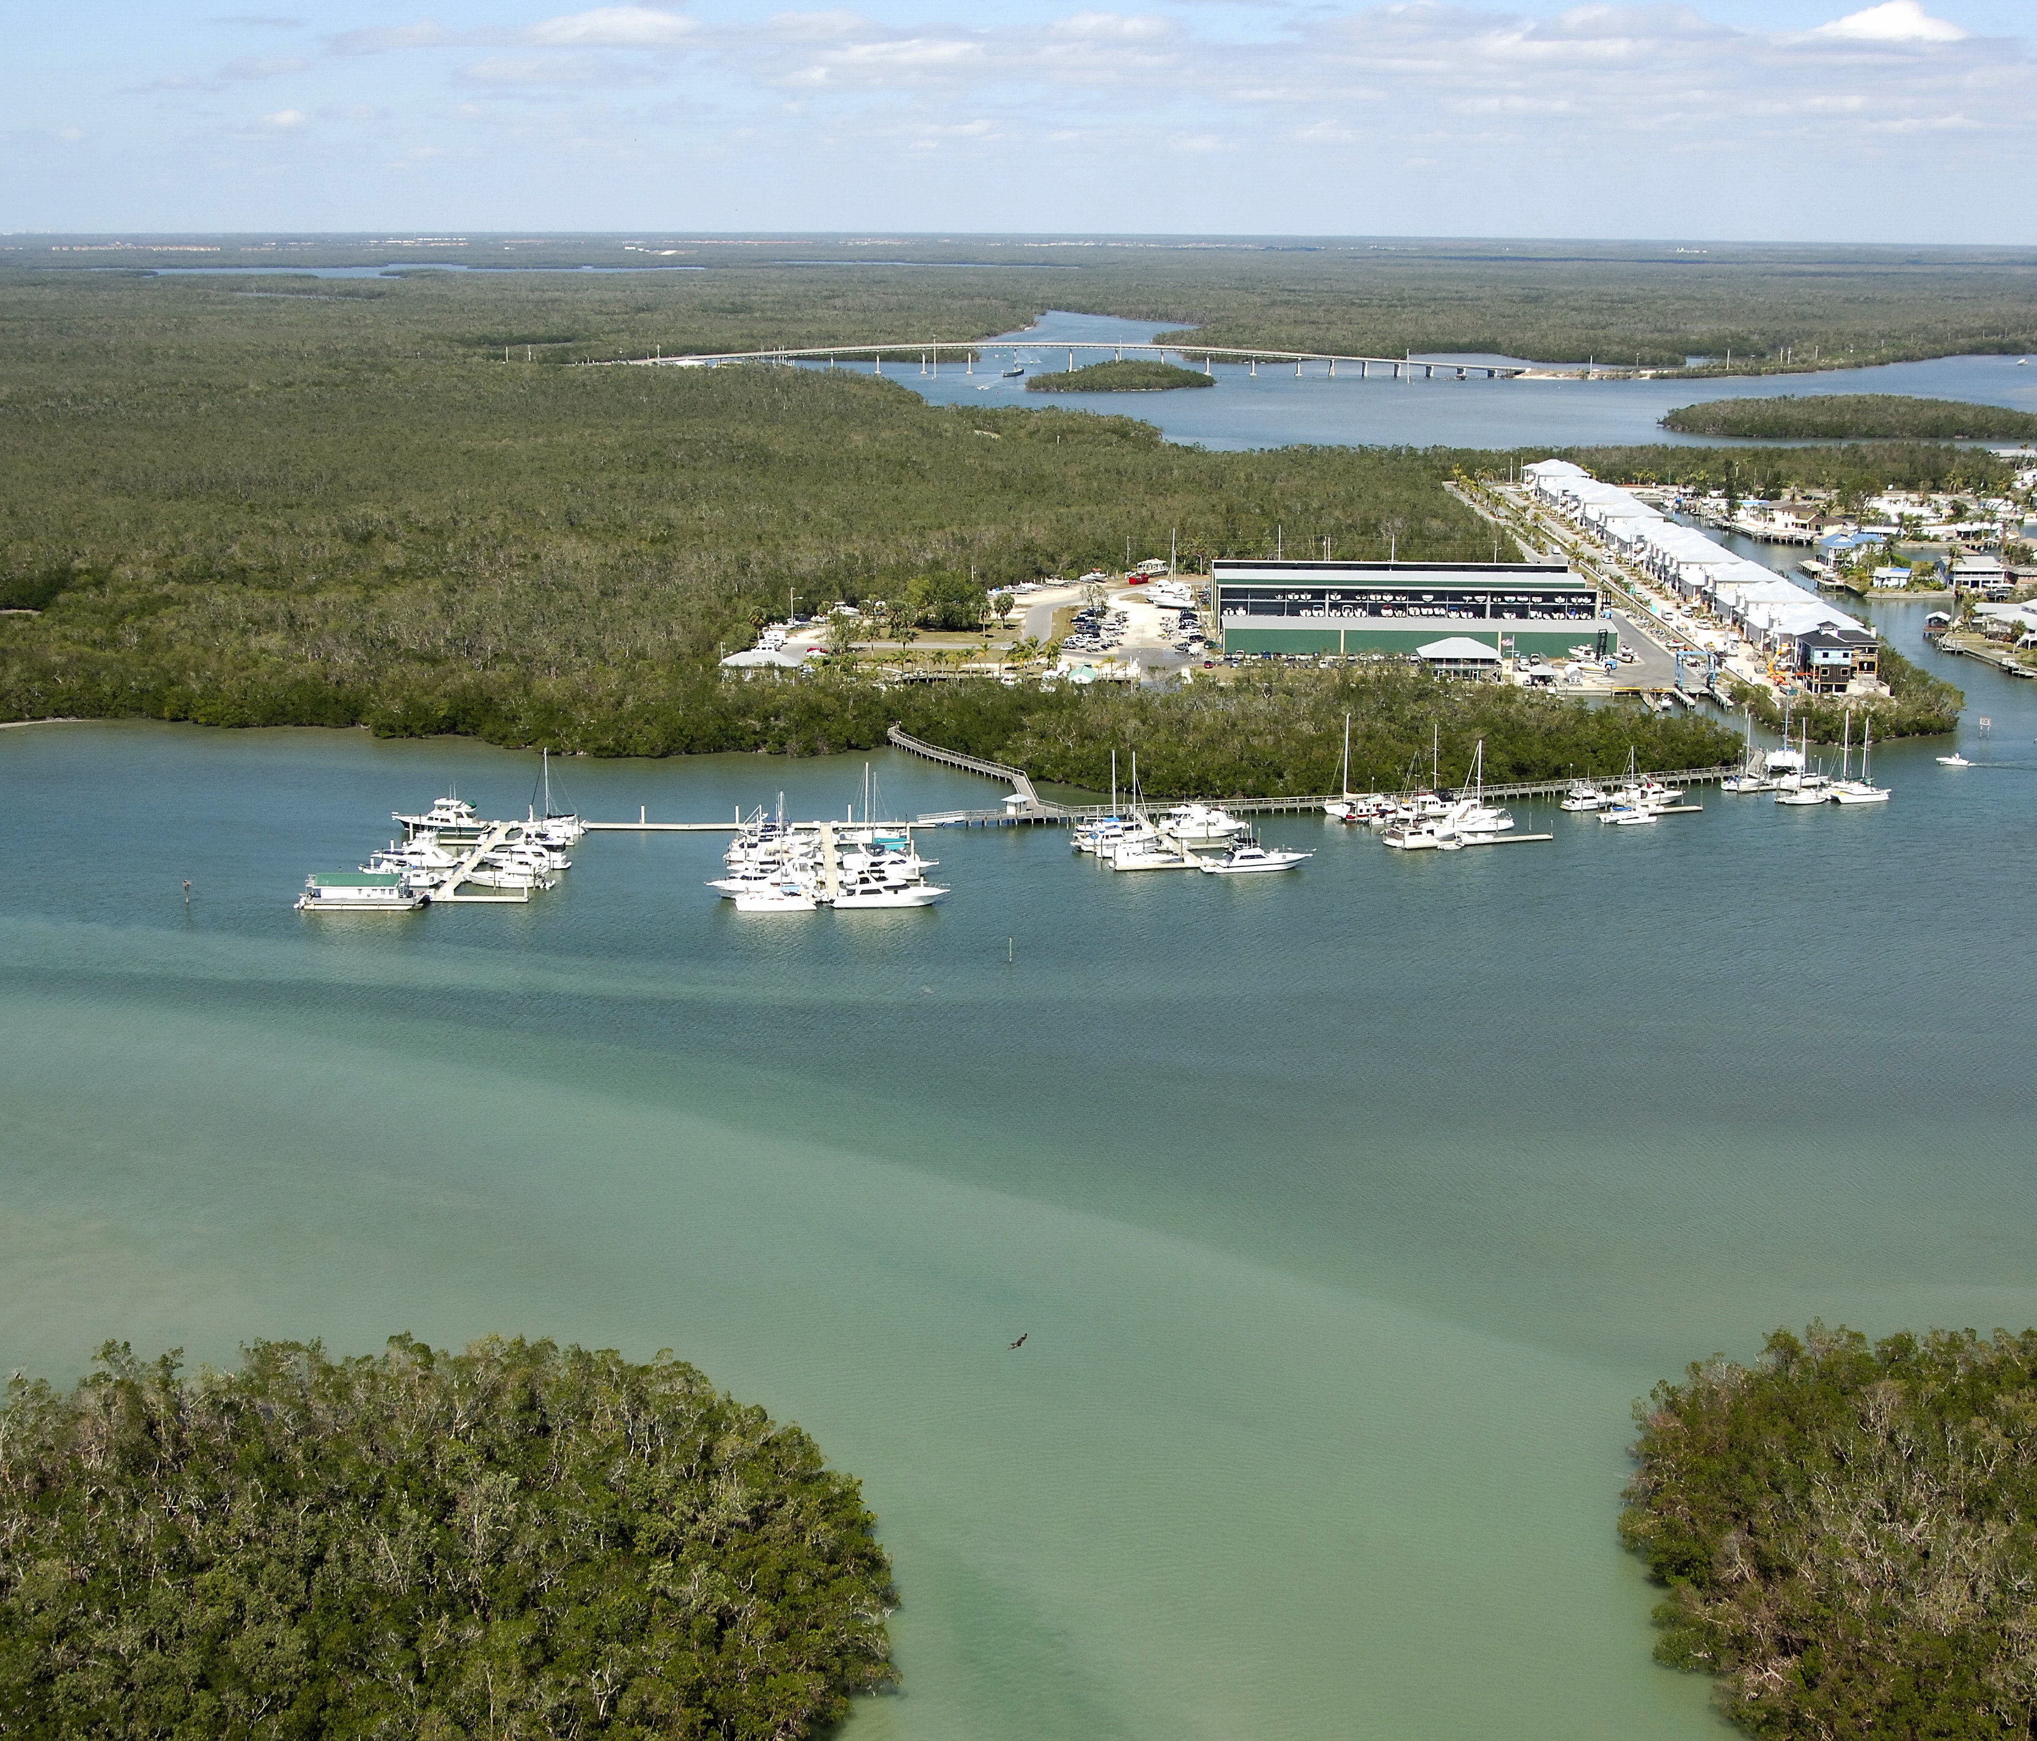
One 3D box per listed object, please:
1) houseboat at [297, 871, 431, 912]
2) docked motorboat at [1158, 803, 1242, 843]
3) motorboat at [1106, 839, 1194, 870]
[{"bbox_3d":[-88.400,3.080,423.240,17.460,4.300,5.200,0,12,-2],"label":"houseboat"},{"bbox_3d":[27.440,-7.300,475.270,12.830,4.600,4.300,-2,12,-11],"label":"docked motorboat"},{"bbox_3d":[18.610,-2.300,454.030,12.120,3.400,3.800,-2,12,-11],"label":"motorboat"}]

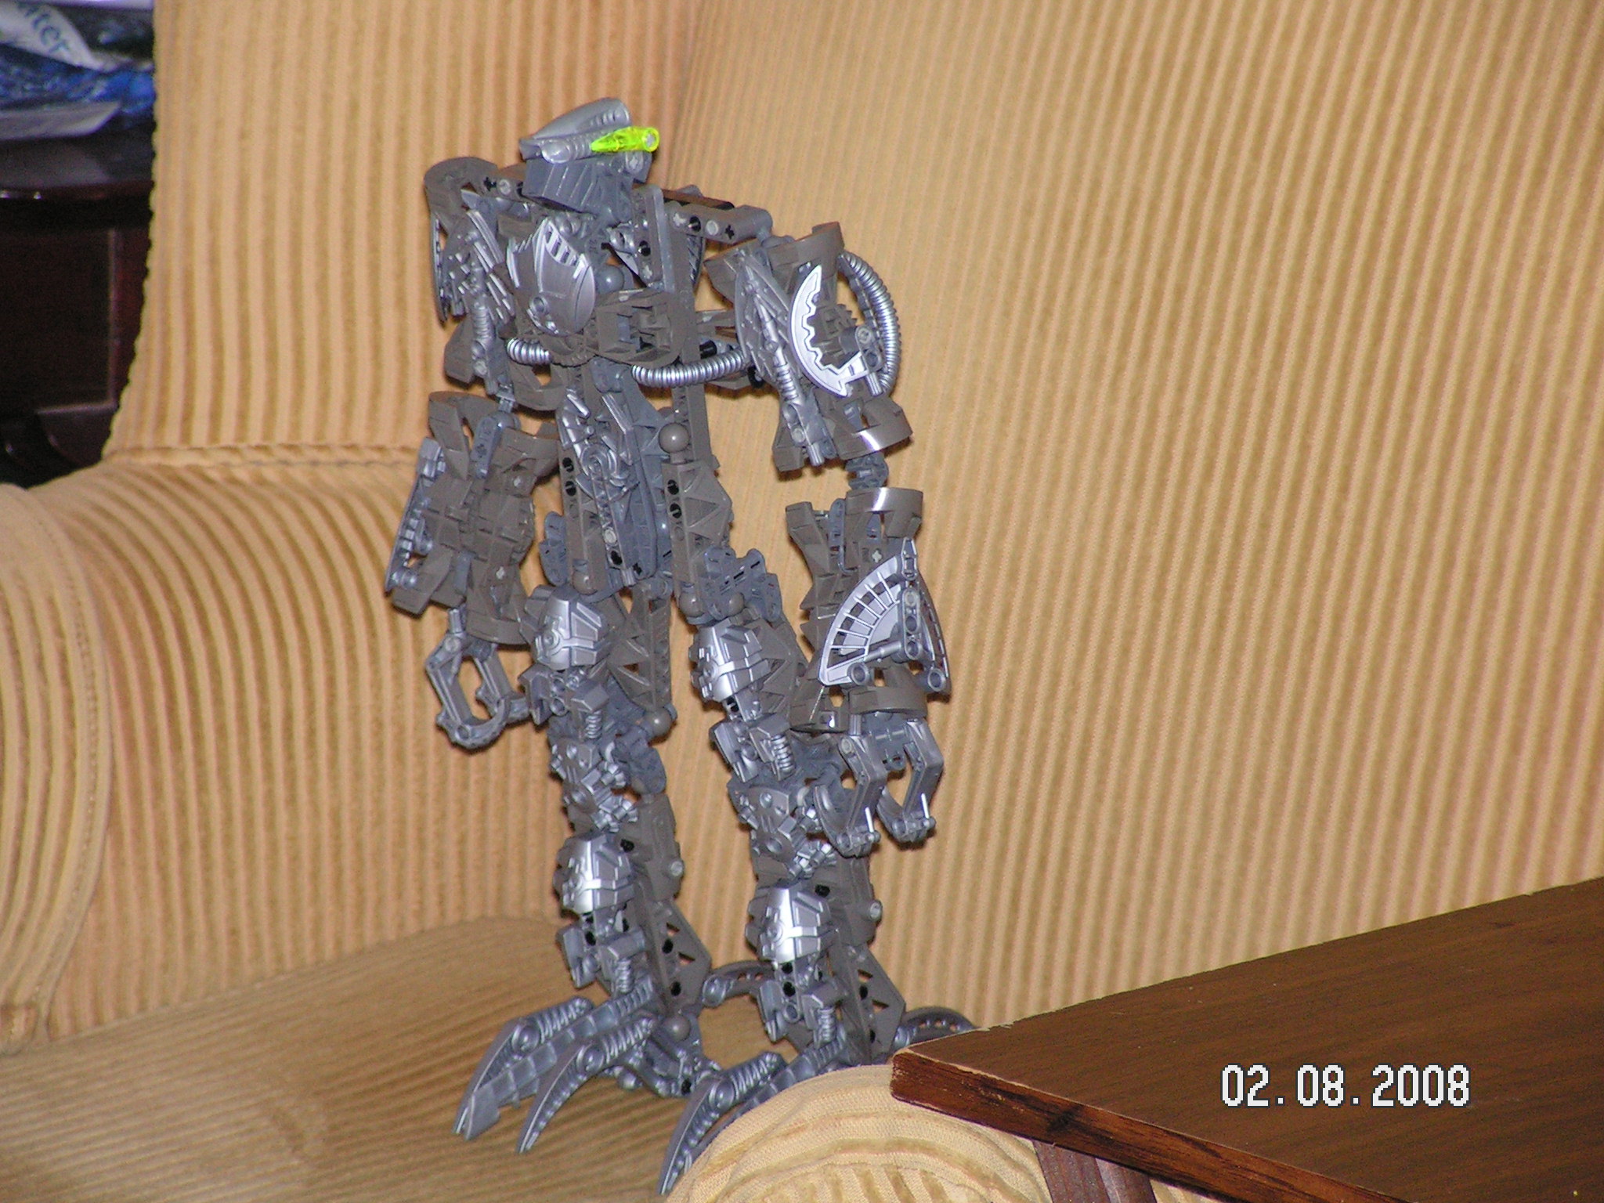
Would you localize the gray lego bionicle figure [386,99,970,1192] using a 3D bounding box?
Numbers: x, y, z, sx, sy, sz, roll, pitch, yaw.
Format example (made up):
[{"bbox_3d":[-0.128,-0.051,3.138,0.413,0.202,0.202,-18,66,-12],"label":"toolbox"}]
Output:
[{"bbox_3d":[-0.035,0.004,3.230,0.148,0.352,0.210,-15,20,-41],"label":"gray lego bionicle figure"}]

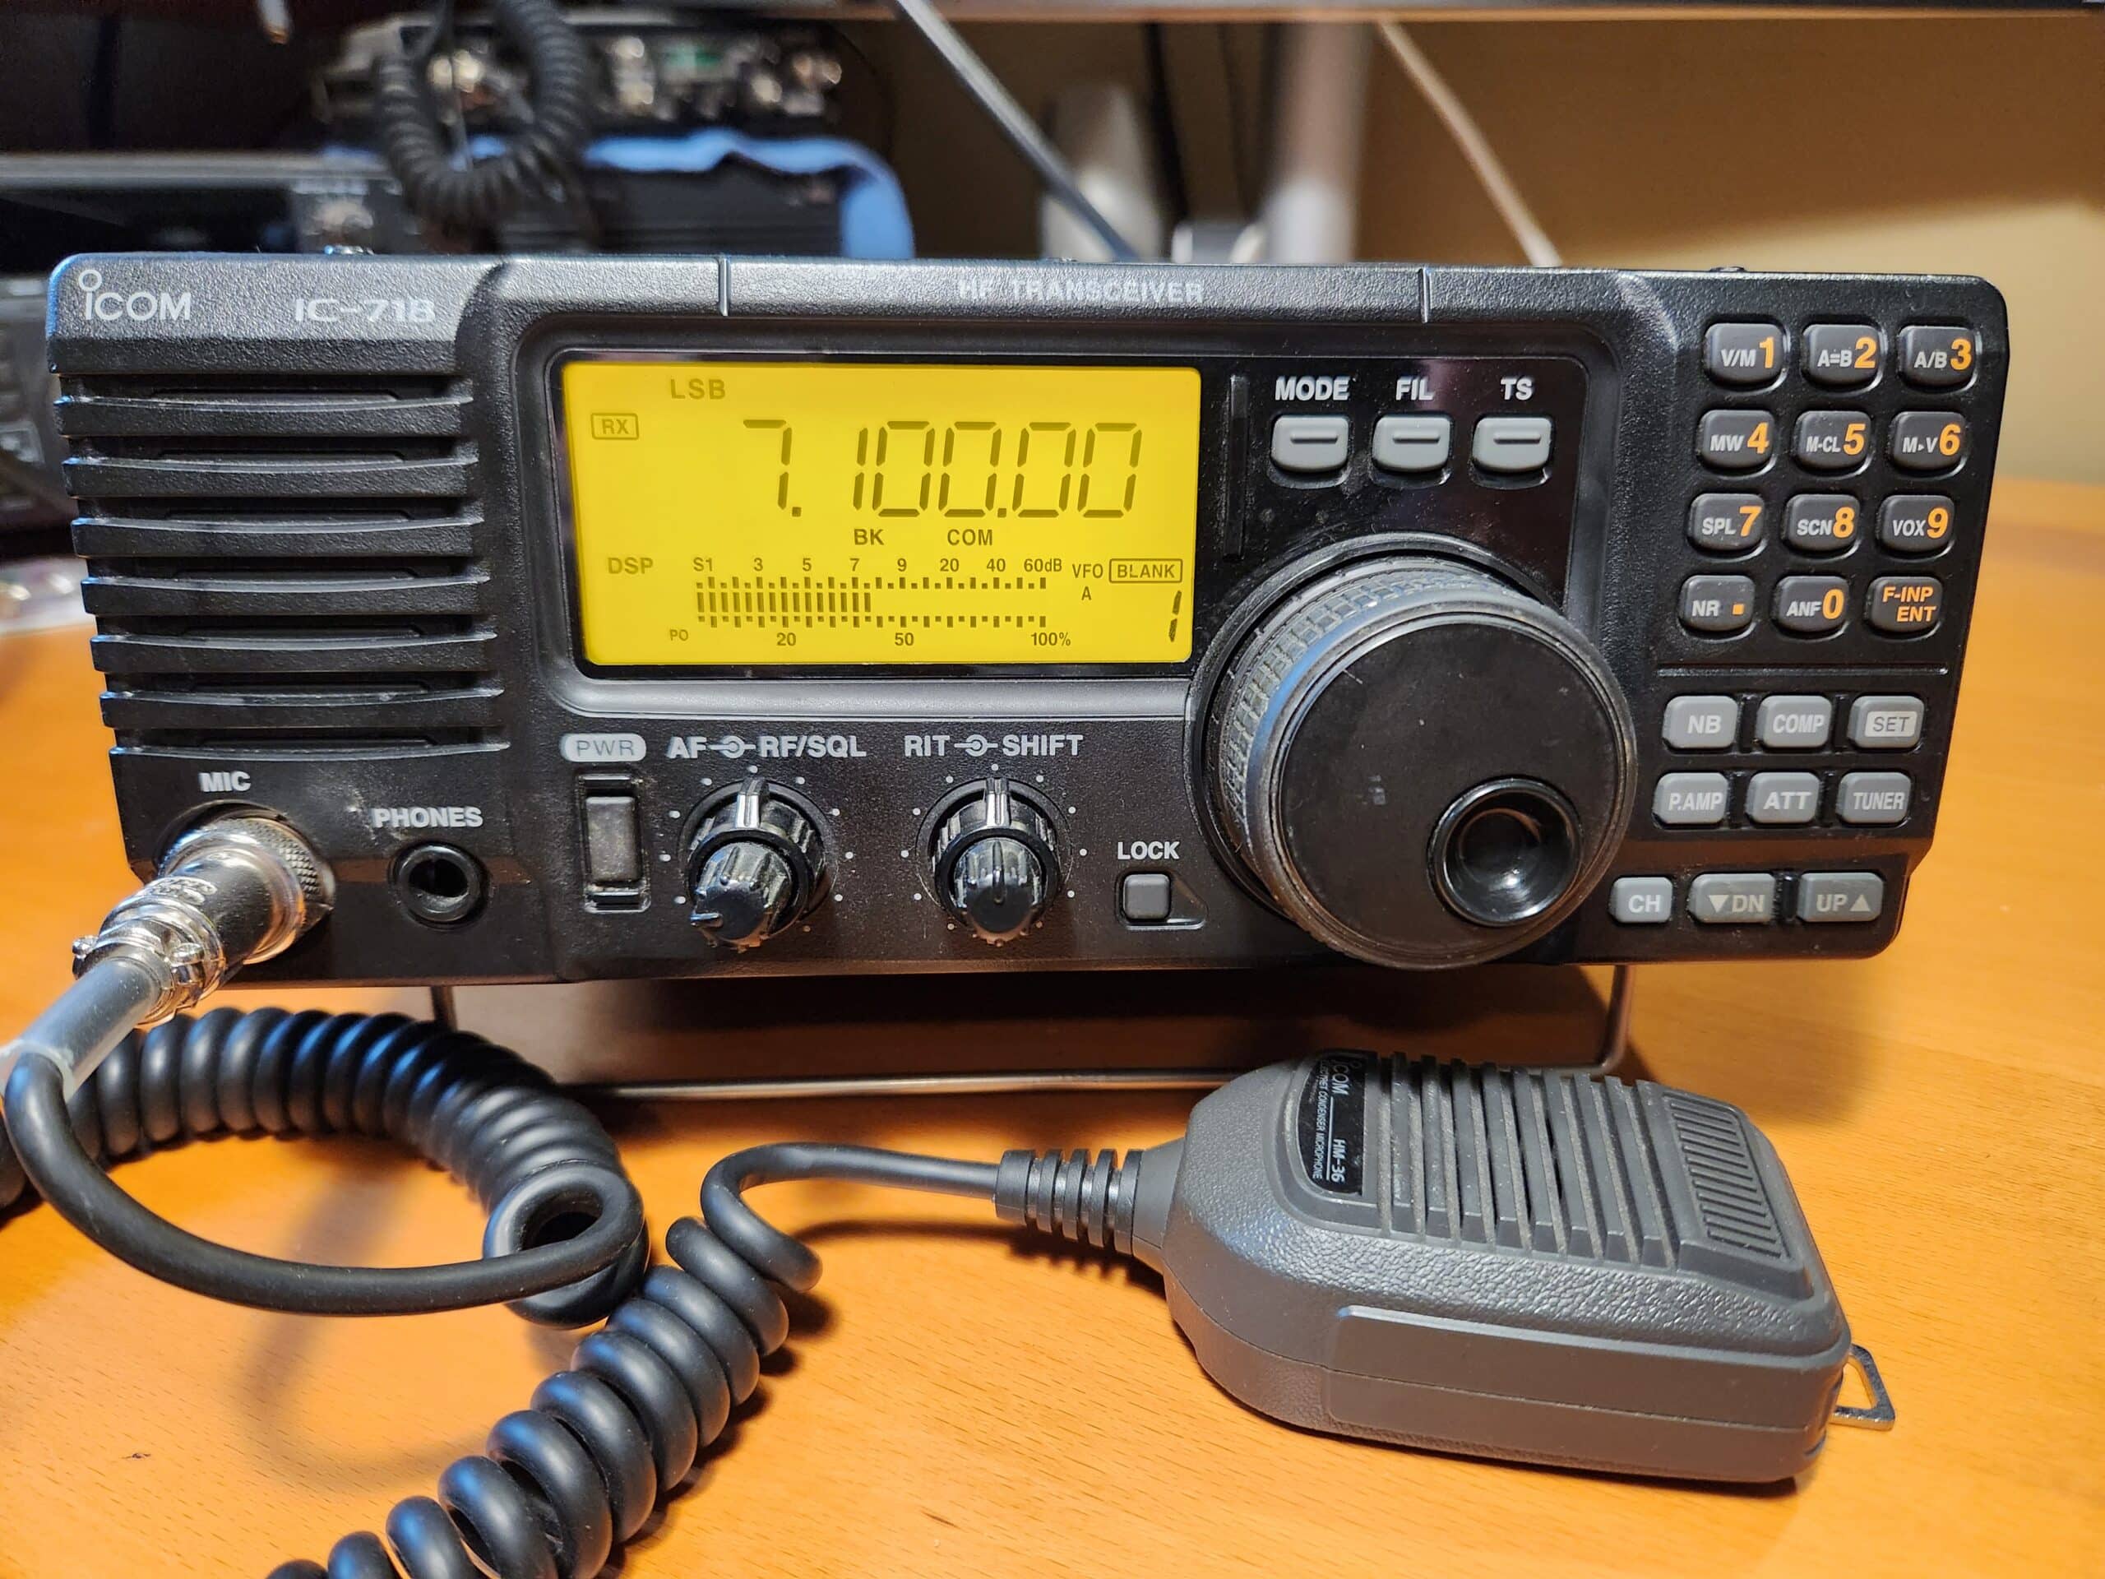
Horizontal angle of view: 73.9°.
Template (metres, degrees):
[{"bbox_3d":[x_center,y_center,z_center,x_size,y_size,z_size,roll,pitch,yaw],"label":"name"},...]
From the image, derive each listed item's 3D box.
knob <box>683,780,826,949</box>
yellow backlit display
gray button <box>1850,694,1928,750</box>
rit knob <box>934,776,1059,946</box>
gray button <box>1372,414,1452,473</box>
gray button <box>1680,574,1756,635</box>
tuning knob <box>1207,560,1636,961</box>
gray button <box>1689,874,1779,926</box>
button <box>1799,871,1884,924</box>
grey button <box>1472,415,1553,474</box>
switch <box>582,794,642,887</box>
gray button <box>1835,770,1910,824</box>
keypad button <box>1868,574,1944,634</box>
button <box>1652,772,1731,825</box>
[{"bbox_3d":[-0.038,0.011,0.173,0.018,0.019,0.021,-1,14,-3],"label":"knob"},{"bbox_3d":[-0.021,-0.035,0.178,0.078,0.037,0.004,-1,14,-3],"label":"yellow backlit display"},{"bbox_3d":[0.112,-0.009,0.188,0.009,0.007,0.003,-1,14,-3],"label":"gray button"},{"bbox_3d":[-0.007,0.010,0.174,0.016,0.017,0.021,-1,13,-5],"label":"rit knob"},{"bbox_3d":[0.045,-0.043,0.176,0.009,0.007,0.004,-1,13,-5],"label":"gray button"},{"bbox_3d":[0.087,-0.024,0.184,0.009,0.008,0.004,-1,13,-5],"label":"gray button"},{"bbox_3d":[0.045,-0.003,0.174,0.049,0.049,0.021,-1,14,-3],"label":"tuning knob"},{"bbox_3d":[0.096,0.015,0.197,0.011,0.007,0.004,-1,13,-5],"label":"gray button"},{"bbox_3d":[0.111,0.015,0.197,0.011,0.007,0.003,-1,14,-3],"label":"button"},{"bbox_3d":[0.058,-0.043,0.177,0.009,0.007,0.004,-1,13,-5],"label":"grey button"},{"bbox_3d":[-0.056,0.006,0.181,0.006,0.012,0.005,-1,13,-5],"label":"switch"},{"bbox_3d":[0.112,0.001,0.192,0.008,0.007,0.004,-1,13,-5],"label":"gray button"},{"bbox_3d":[0.112,-0.024,0.185,0.009,0.007,0.003,-1,14,-3],"label":"keypad button"},{"bbox_3d":[0.086,0.001,0.189,0.009,0.007,0.003,-1,14,-3],"label":"button"}]

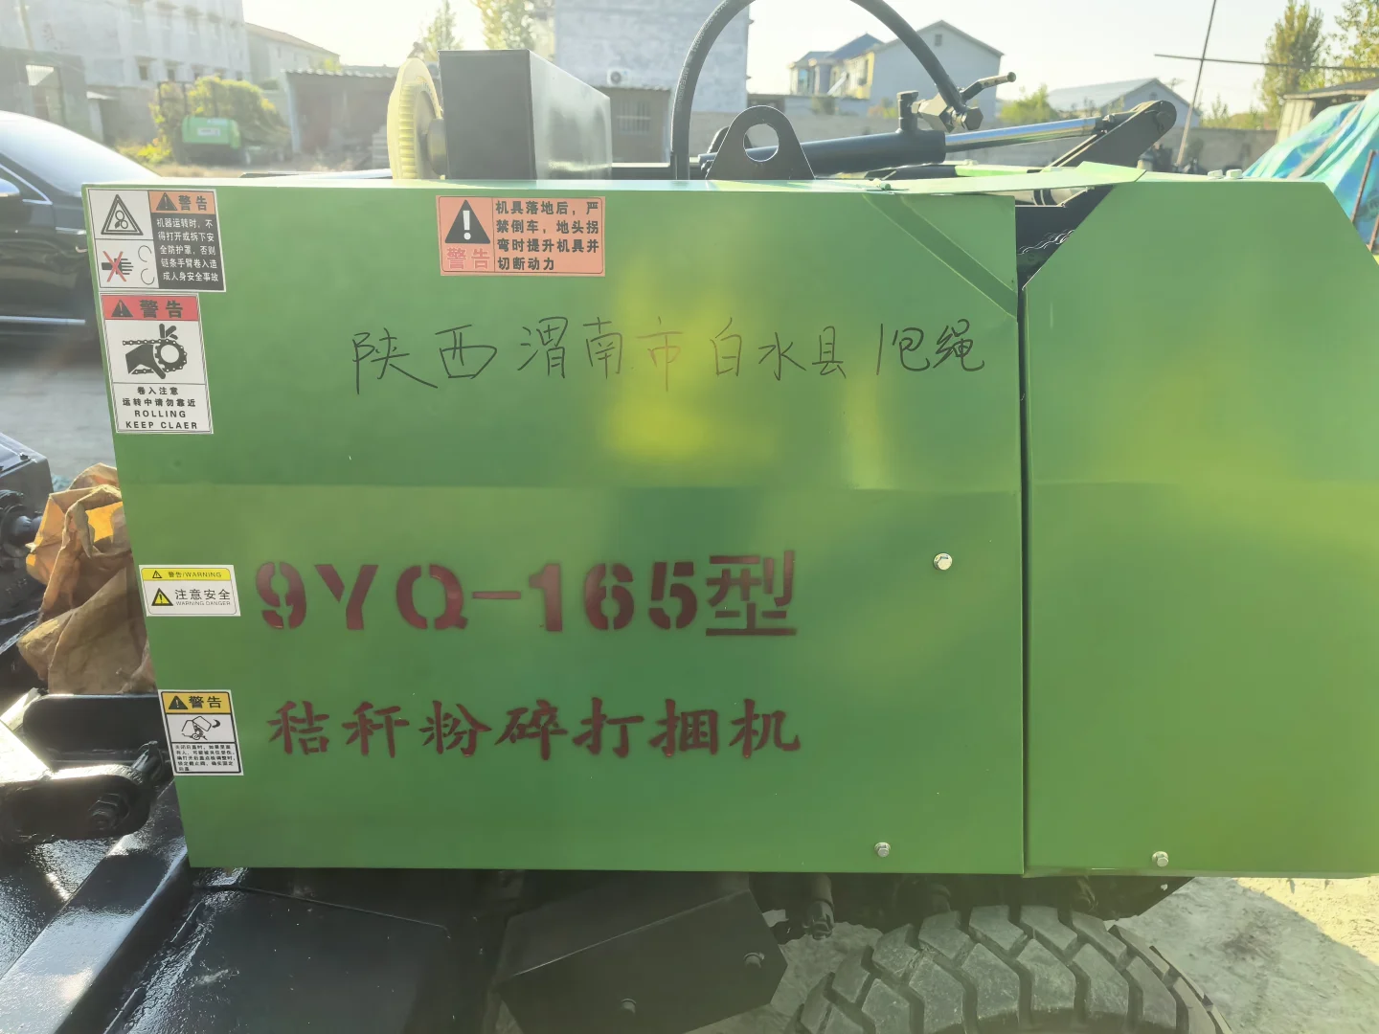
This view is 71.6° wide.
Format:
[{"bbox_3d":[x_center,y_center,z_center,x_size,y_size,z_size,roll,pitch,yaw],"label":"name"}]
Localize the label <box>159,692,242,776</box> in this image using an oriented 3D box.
[{"bbox_3d":[-0.508,0.226,0.998,0.073,0.100,0.004,0,16,0],"label":"label"}]

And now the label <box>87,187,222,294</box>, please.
[{"bbox_3d":[-0.489,-0.254,0.878,0.118,0.091,0.004,0,11,0],"label":"label"}]

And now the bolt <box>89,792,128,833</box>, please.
[{"bbox_3d":[-0.625,0.320,1.030,0.035,0.035,0.037,1,23,0],"label":"bolt"}]

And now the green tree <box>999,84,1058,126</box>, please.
[{"bbox_3d":[17.012,-19.965,48.008,3.245,3.188,2.900,1,23,0],"label":"green tree"}]

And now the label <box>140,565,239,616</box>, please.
[{"bbox_3d":[-0.497,0.074,0.952,0.094,0.054,0.004,0,17,0],"label":"label"}]

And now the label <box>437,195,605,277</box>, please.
[{"bbox_3d":[-0.153,-0.257,0.876,0.153,0.070,0.004,0,11,0],"label":"label"}]

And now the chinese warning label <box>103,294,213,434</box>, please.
[{"bbox_3d":[-0.500,-0.143,0.899,0.092,0.130,0.004,0,11,0],"label":"chinese warning label"}]

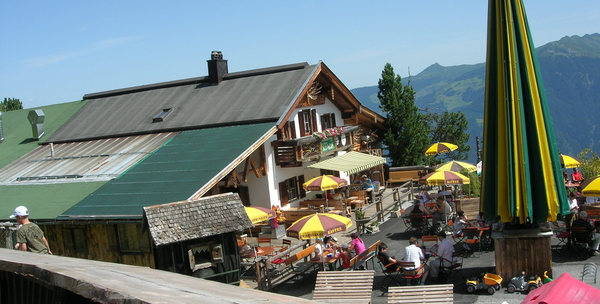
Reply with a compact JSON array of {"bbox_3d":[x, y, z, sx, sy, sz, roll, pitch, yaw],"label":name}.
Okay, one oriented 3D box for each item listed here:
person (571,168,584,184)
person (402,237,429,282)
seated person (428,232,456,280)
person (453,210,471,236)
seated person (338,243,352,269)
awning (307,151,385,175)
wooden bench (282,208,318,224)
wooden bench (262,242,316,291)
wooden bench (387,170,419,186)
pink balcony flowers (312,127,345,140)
[{"bbox_3d":[10.900,1.250,26.000,0.520,1.300,0.780,-4,5,27],"label":"person"},{"bbox_3d":[2.884,2.821,16.542,0.520,1.270,0.850,-4,4,18],"label":"person"},{"bbox_3d":[3.676,2.731,17.050,0.800,1.320,0.500,-4,5,34],"label":"seated person"},{"bbox_3d":[4.976,2.391,20.109,0.780,1.210,0.480,-5,5,12],"label":"person"},{"bbox_3d":[1.089,2.993,17.466,0.650,1.130,0.420,-3,5,27],"label":"seated person"},{"bbox_3d":[2.277,0.541,29.950,1.750,0.540,4.690,-4,6,29],"label":"awning"},{"bbox_3d":[0.129,2.674,25.052,1.850,0.880,0.580,-4,6,29],"label":"wooden bench"},{"bbox_3d":[0.278,3.226,18.652,0.660,0.900,2.250,-4,5,27],"label":"wooden bench"},{"bbox_3d":[5.583,1.390,34.785,2.000,0.860,0.550,-4,4,18],"label":"wooden bench"},{"bbox_3d":[1.206,-0.812,27.874,0.360,0.360,3.200,-4,5,27],"label":"pink balcony flowers"}]

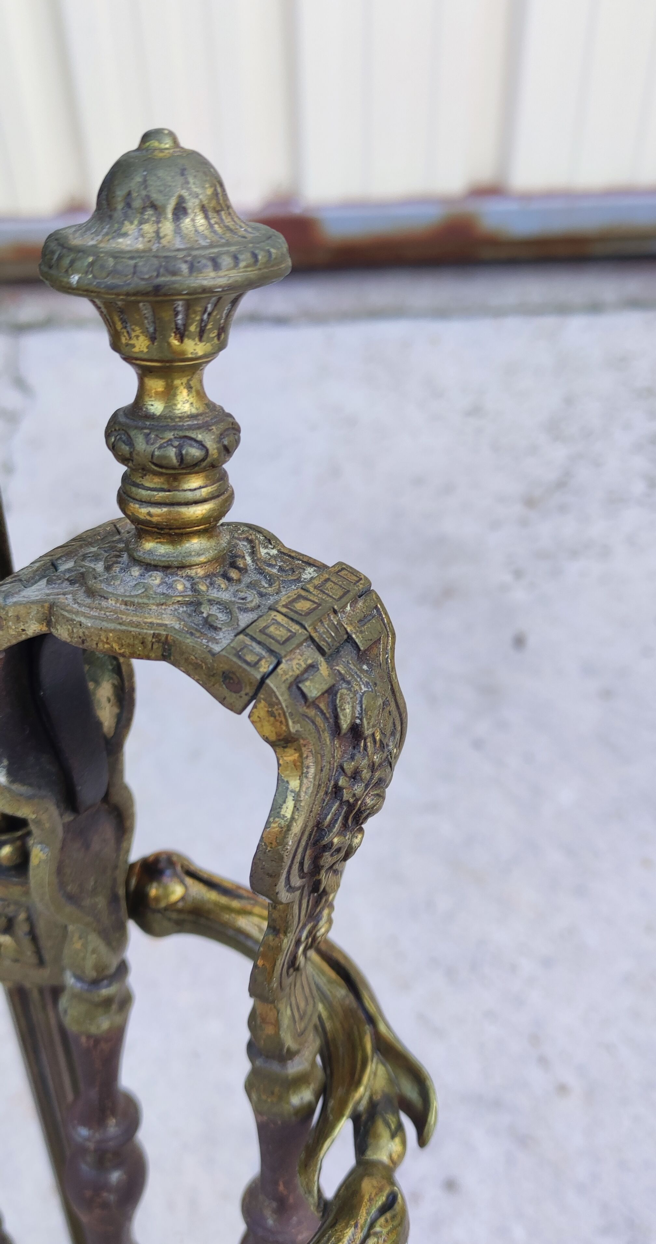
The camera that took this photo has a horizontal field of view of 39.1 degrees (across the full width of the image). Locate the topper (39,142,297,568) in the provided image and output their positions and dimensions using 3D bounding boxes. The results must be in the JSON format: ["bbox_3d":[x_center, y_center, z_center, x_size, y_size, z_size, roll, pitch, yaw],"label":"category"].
[{"bbox_3d":[-0.035,-0.057,0.203,0.051,0.090,0.051,4,34,0],"label":"topper"}]

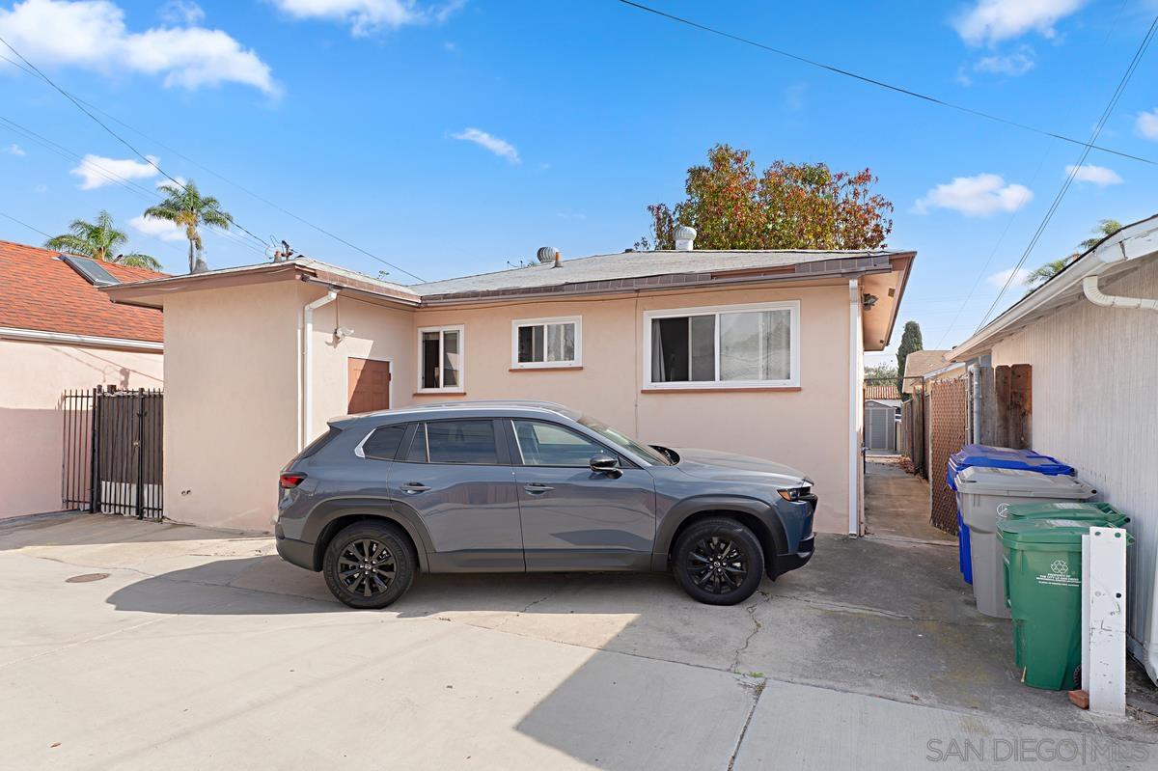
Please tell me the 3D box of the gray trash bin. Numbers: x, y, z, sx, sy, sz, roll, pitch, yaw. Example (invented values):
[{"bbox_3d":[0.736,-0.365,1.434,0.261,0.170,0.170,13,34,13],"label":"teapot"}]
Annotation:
[{"bbox_3d":[3.380,1.217,4.720,0.840,1.110,0.670,-1,-1,26],"label":"gray trash bin"}]

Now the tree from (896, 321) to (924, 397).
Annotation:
[{"bbox_3d":[20.561,-0.619,38.000,1.750,7.200,1.750,-1,-1,25],"label":"tree"}]

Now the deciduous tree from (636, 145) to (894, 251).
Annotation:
[{"bbox_3d":[6.386,-2.937,21.000,8.900,10.600,8.200,-1,-1,25],"label":"deciduous tree"}]

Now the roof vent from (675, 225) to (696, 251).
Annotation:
[{"bbox_3d":[2.077,-2.858,11.900,0.440,0.550,0.440,-1,-1,25],"label":"roof vent"}]

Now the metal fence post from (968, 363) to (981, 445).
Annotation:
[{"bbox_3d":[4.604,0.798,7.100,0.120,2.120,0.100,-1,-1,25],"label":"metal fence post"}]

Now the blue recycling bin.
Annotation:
[{"bbox_3d":[3.880,1.217,5.560,0.840,1.150,0.670,-1,-1,26],"label":"blue recycling bin"}]

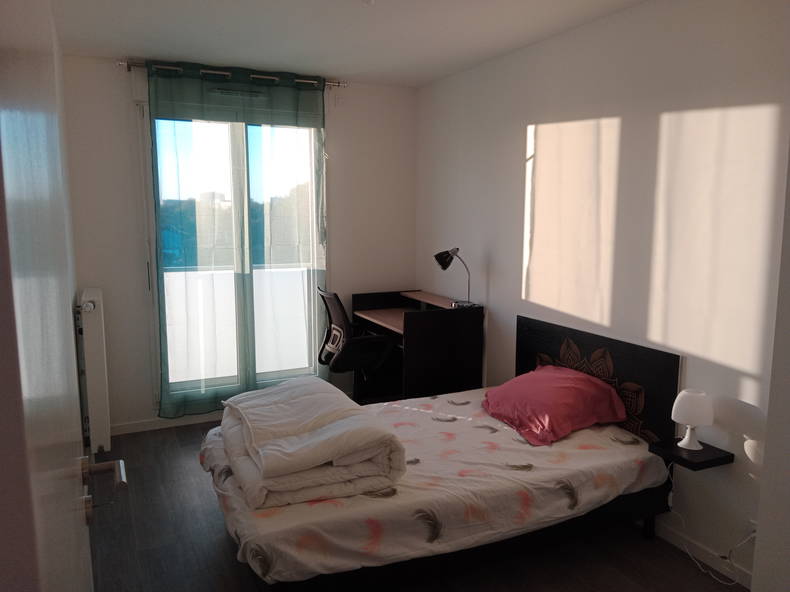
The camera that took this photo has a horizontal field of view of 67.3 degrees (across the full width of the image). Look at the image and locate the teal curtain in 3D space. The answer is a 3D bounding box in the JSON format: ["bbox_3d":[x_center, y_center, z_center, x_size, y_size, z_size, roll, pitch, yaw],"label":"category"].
[{"bbox_3d":[-1.063,-0.370,4.222,1.243,2.362,0.101,-4,9,-26],"label":"teal curtain"}]

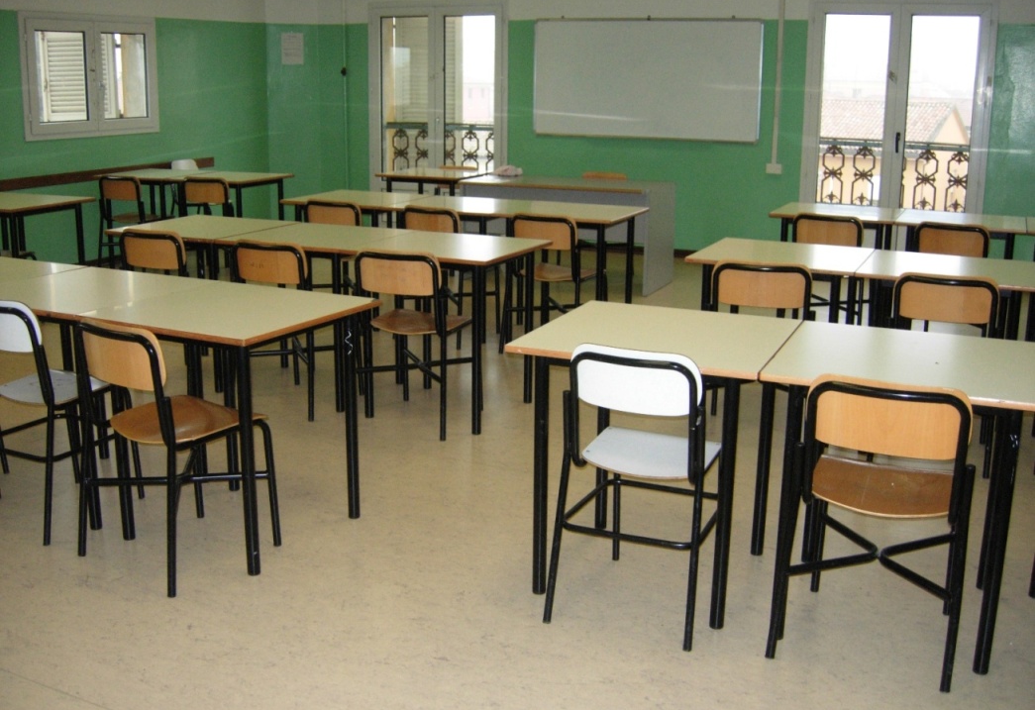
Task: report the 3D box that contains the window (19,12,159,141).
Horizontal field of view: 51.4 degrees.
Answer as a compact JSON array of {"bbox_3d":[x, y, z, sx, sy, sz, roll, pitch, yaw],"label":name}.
[{"bbox_3d":[-3.299,-2.163,8.349,0.100,0.940,1.400,7,16,23],"label":"window"}]

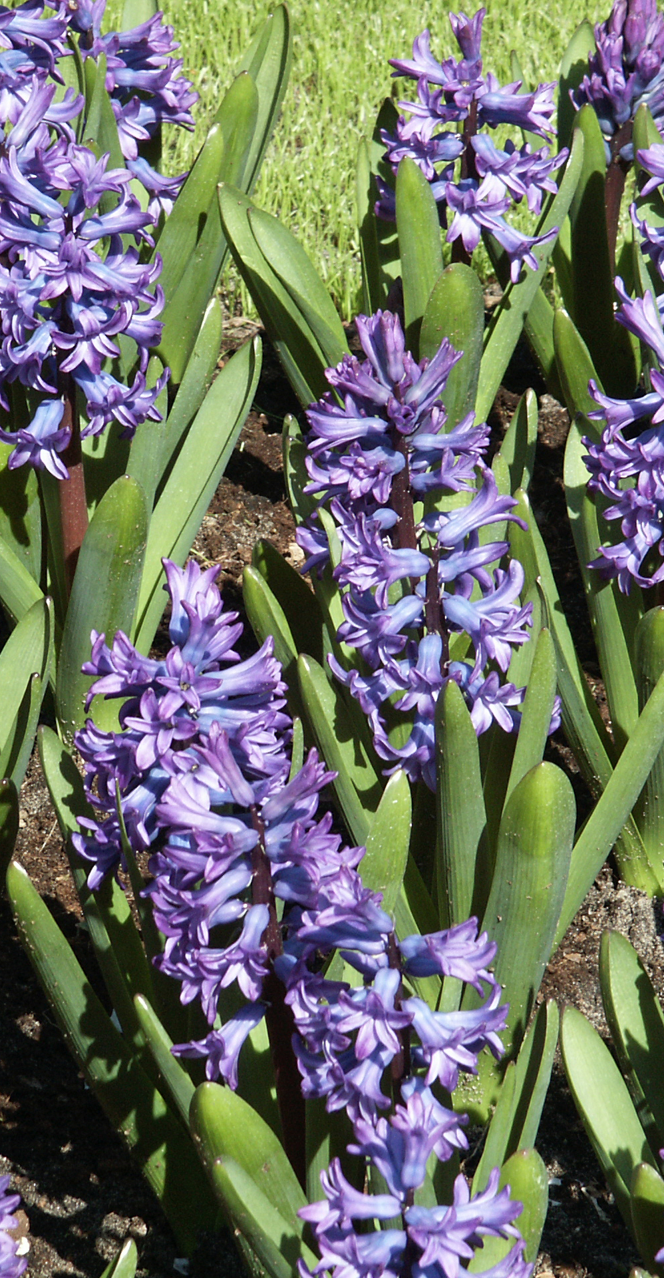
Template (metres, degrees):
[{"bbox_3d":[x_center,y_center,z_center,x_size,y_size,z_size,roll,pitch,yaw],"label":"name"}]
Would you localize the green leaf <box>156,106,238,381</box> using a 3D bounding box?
[{"bbox_3d":[-0.060,-0.174,4.289,0.025,0.134,0.018,9,25,-4],"label":"green leaf"}]

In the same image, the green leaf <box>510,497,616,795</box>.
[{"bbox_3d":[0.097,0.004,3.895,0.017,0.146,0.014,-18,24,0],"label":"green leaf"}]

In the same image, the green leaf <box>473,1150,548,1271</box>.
[{"bbox_3d":[0.069,0.221,3.544,0.024,0.077,0.015,5,27,-2],"label":"green leaf"}]

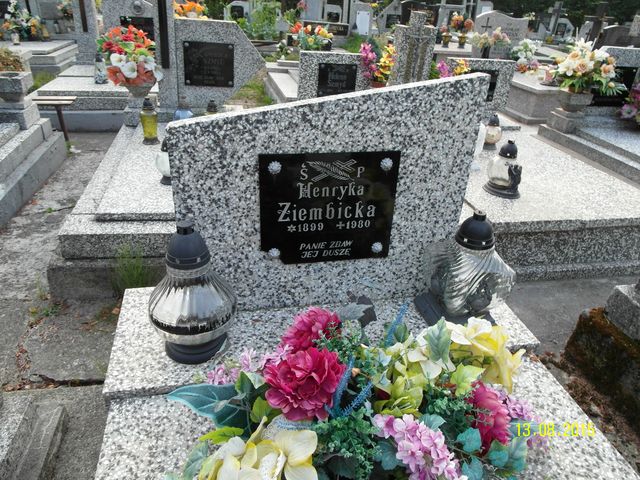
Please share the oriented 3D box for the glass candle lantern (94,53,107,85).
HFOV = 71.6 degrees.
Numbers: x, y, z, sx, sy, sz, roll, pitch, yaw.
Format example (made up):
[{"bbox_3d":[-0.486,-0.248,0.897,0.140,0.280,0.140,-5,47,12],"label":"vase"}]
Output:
[{"bbox_3d":[-1.988,-1.546,3.988,0.105,0.258,0.105,-3,29,-12],"label":"glass candle lantern"}]

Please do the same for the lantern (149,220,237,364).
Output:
[{"bbox_3d":[-0.279,0.107,0.951,0.190,0.336,0.190,-2,29,-11],"label":"lantern"}]

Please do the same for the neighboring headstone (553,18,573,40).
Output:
[{"bbox_3d":[6.135,-5.223,11.070,0.460,0.543,0.120,-3,29,-12],"label":"neighboring headstone"}]

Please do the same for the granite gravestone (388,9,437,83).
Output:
[{"bbox_3d":[0.759,-1.462,3.655,0.330,0.760,0.100,-2,29,-11],"label":"granite gravestone"}]

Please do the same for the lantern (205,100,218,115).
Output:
[{"bbox_3d":[-0.779,-0.870,3.158,0.095,0.210,0.095,-2,29,-11],"label":"lantern"}]

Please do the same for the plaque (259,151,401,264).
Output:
[{"bbox_3d":[0.022,-0.081,1.177,0.360,0.311,0.020,-3,28,-11],"label":"plaque"}]

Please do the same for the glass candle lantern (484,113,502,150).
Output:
[{"bbox_3d":[1.210,-0.769,3.101,0.120,0.250,0.120,-2,29,-11],"label":"glass candle lantern"}]

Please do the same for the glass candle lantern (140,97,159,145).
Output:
[{"bbox_3d":[-1.102,-0.777,2.855,0.112,0.272,0.112,-3,29,-12],"label":"glass candle lantern"}]

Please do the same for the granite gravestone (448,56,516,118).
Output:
[{"bbox_3d":[1.293,-1.232,3.561,0.550,0.412,0.100,-3,29,-12],"label":"granite gravestone"}]

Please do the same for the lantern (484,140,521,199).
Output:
[{"bbox_3d":[0.917,-0.363,2.189,0.170,0.255,0.135,23,34,32],"label":"lantern"}]

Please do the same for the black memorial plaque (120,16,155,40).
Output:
[{"bbox_3d":[-1.861,-2.154,4.550,0.335,0.280,0.020,-3,29,-12],"label":"black memorial plaque"}]

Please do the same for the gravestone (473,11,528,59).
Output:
[{"bbox_3d":[2.237,-2.522,5.500,0.680,0.600,0.120,-2,29,-11],"label":"gravestone"}]

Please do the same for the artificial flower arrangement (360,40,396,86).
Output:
[{"bbox_3d":[0.440,-1.266,3.290,0.270,0.377,0.220,-3,29,-12],"label":"artificial flower arrangement"}]

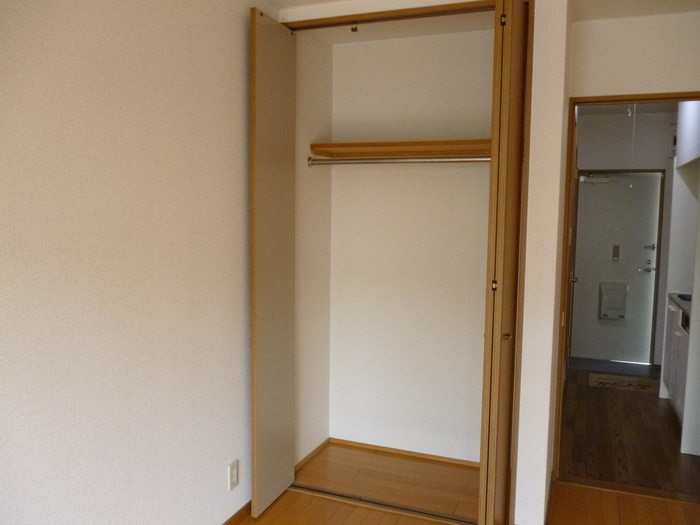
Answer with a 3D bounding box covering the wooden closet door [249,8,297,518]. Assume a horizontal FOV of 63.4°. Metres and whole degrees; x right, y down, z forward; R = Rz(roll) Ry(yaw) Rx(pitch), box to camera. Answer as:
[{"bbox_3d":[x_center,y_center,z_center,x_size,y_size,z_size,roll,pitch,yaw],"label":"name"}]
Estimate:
[{"bbox_3d":[-0.362,0.027,2.695,0.028,2.274,0.371,3,5,21],"label":"wooden closet door"}]

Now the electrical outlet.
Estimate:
[{"bbox_3d":[-0.515,0.954,2.534,0.011,0.122,0.073,3,5,21],"label":"electrical outlet"}]

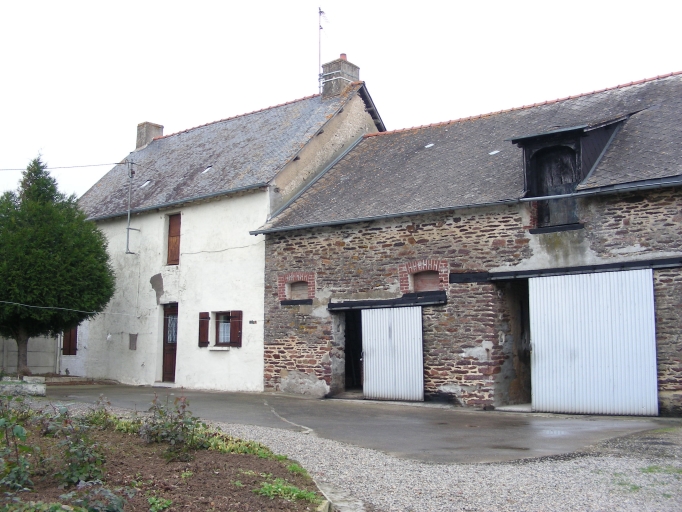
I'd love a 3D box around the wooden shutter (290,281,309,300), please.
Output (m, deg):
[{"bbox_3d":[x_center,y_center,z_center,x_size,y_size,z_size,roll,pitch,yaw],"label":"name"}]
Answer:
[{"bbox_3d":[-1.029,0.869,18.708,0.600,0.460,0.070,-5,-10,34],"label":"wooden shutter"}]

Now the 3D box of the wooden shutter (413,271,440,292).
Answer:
[{"bbox_3d":[1.909,0.574,16.720,0.700,0.480,0.120,-5,-10,34],"label":"wooden shutter"}]

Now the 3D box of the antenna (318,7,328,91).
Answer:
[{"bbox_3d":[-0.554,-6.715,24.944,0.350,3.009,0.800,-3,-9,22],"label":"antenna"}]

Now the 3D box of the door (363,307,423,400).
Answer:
[{"bbox_3d":[1.156,2.187,16.692,1.530,2.020,0.060,-5,-10,34],"label":"door"}]

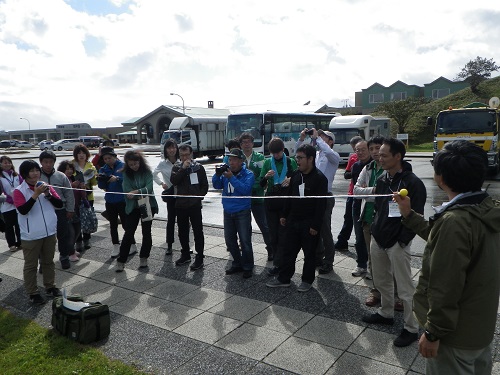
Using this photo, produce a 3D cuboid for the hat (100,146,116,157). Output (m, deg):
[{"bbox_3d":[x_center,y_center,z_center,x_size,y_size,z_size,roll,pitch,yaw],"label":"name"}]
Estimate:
[{"bbox_3d":[-2.134,-0.542,6.120,0.250,0.140,0.270,-1,17,0],"label":"hat"}]

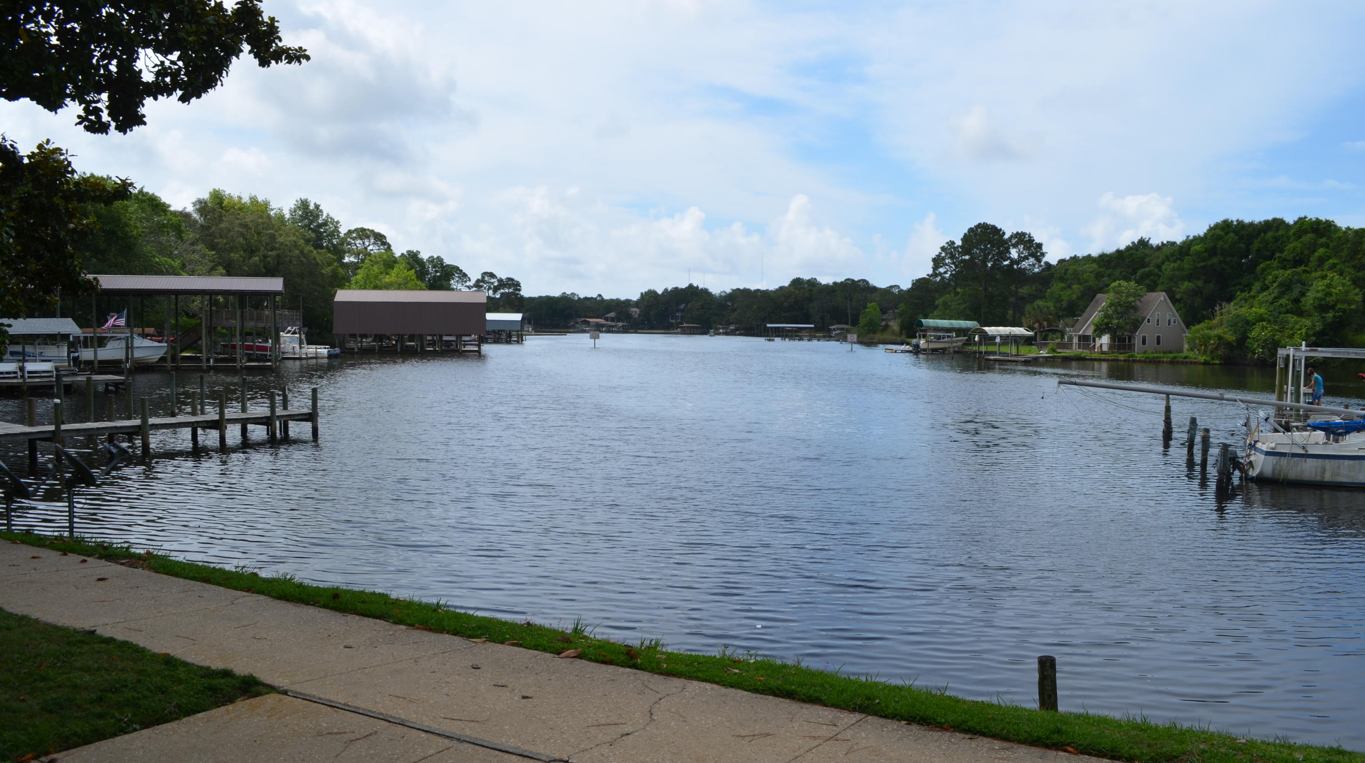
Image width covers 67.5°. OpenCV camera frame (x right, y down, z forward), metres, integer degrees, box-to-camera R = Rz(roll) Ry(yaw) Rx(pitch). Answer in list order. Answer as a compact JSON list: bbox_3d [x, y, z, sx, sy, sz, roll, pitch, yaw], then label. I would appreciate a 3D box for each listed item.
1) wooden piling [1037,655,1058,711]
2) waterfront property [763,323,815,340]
[{"bbox_3d":[2.074,1.715,5.800,0.106,0.325,0.106,1,3,0],"label":"wooden piling"},{"bbox_3d":[30.199,-13.767,285.000,14.000,4.700,9.000,1,3,6],"label":"waterfront property"}]

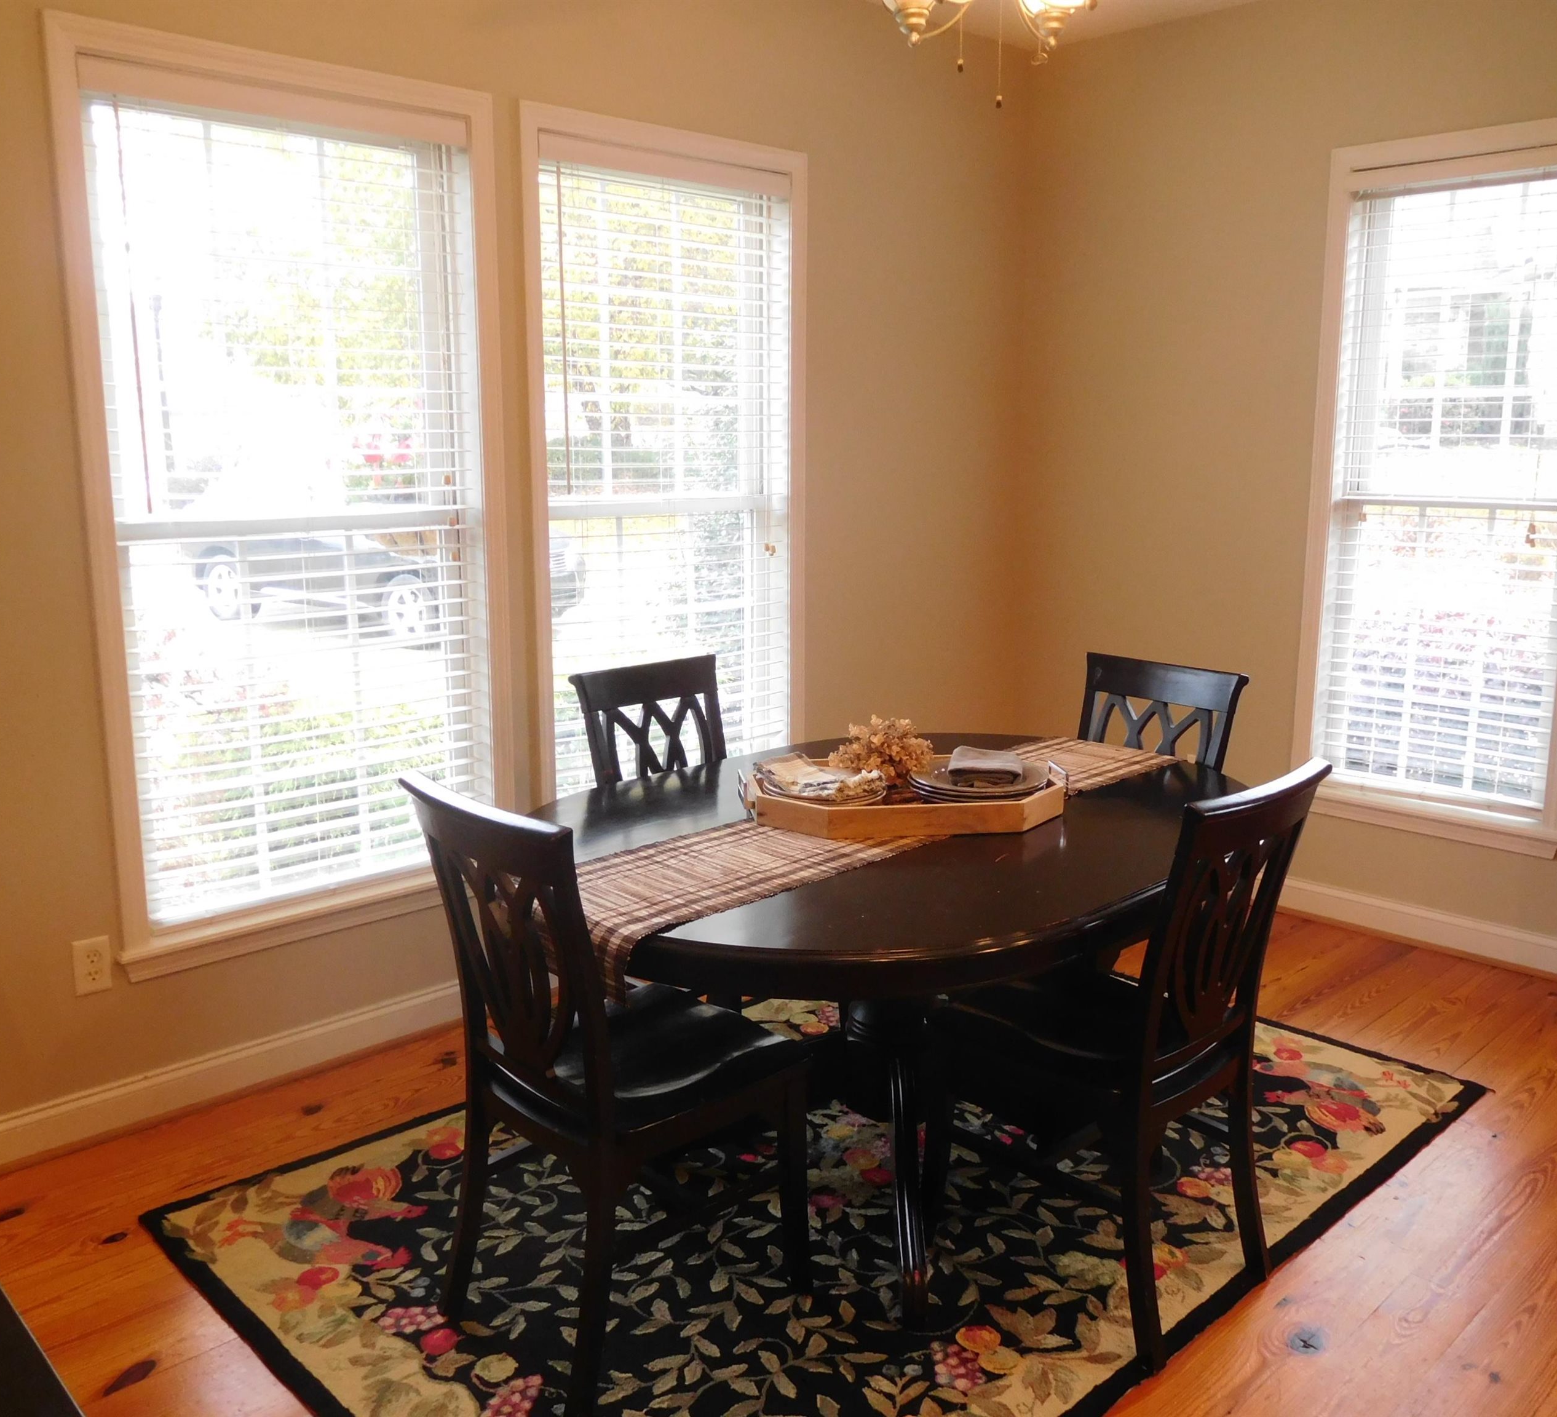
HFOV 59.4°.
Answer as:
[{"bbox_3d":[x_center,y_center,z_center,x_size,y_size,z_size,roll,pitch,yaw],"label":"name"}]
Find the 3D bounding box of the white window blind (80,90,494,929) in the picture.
[{"bbox_3d":[-1.057,-0.438,3.123,0.859,1.768,0.060,-10,15,-42],"label":"white window blind"}]

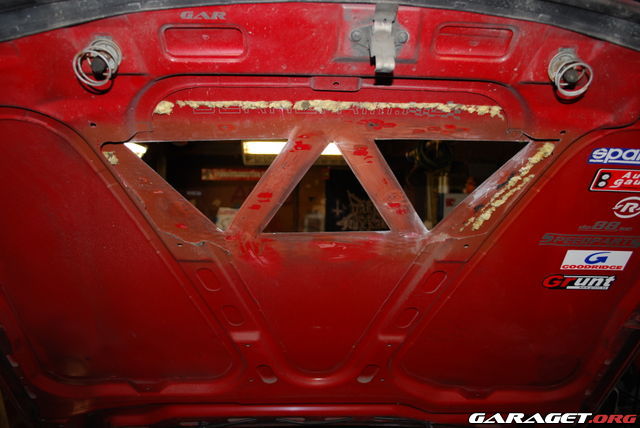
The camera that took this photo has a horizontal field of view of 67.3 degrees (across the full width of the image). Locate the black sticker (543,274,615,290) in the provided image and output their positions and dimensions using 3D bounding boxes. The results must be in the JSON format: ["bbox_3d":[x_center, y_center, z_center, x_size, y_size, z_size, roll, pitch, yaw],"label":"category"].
[{"bbox_3d":[0.518,0.138,0.963,0.138,0.037,0.002,2,35,-1],"label":"black sticker"}]

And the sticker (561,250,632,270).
[{"bbox_3d":[0.536,0.090,0.930,0.125,0.049,0.002,2,35,-1],"label":"sticker"}]

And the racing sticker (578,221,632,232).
[{"bbox_3d":[0.528,0.024,0.884,0.099,0.022,0.002,2,35,-1],"label":"racing sticker"}]

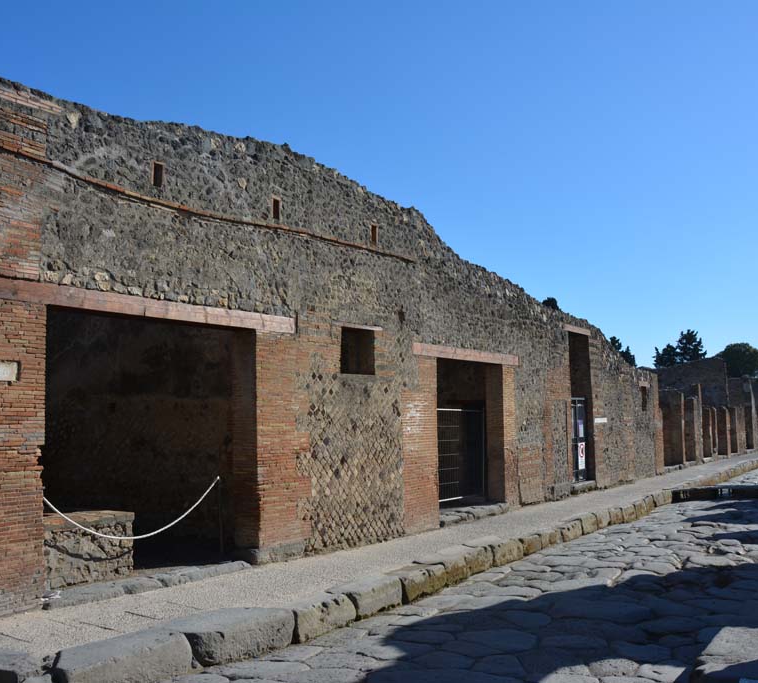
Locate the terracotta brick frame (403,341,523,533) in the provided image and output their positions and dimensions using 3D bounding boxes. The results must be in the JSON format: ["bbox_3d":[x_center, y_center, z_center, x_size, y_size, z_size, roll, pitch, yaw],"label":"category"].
[{"bbox_3d":[1.364,1.555,13.290,0.450,2.870,4.200,-4,-6,34],"label":"terracotta brick frame"}]

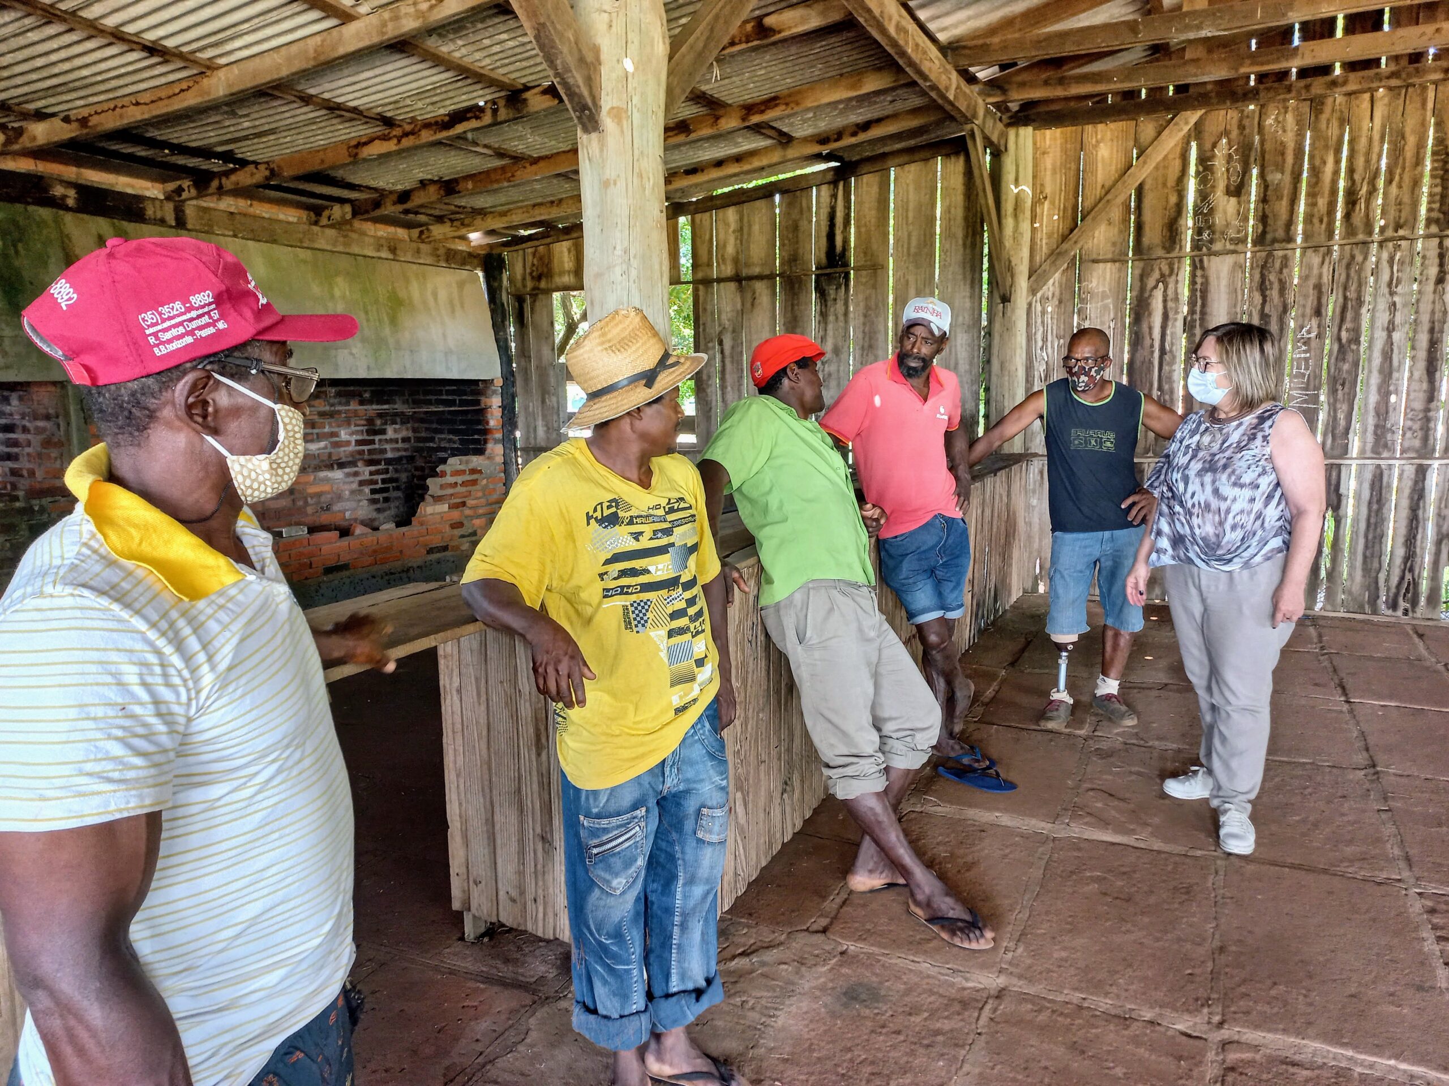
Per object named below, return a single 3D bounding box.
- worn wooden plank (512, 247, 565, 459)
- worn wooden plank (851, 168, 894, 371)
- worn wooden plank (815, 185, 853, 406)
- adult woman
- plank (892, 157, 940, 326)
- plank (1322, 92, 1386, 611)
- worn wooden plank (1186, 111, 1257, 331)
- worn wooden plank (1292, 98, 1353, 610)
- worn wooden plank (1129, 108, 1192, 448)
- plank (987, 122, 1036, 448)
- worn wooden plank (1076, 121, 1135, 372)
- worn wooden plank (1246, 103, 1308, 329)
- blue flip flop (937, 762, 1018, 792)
[{"bbox_3d":[-1.540,-1.145,8.700,0.404,2.550,0.035,3,10,25],"label":"worn wooden plank"},{"bbox_3d":[1.107,-1.209,7.887,0.288,3.025,0.028,3,9,25],"label":"worn wooden plank"},{"bbox_3d":[0.831,-1.207,8.021,0.305,2.988,0.028,4,9,25],"label":"worn wooden plank"},{"bbox_3d":[1.589,0.118,3.369,0.410,1.630,0.540,-7,11,-35],"label":"adult woman"},{"bbox_3d":[1.387,-1.219,7.749,0.314,3.081,0.028,4,9,25],"label":"plank"},{"bbox_3d":[3.906,-1.121,6.542,0.195,3.184,0.028,3,9,25],"label":"plank"},{"bbox_3d":[3.048,-1.118,6.530,0.348,3.020,0.035,3,10,25],"label":"worn wooden plank"},{"bbox_3d":[3.716,-1.138,6.632,0.220,3.197,0.028,3,9,25],"label":"worn wooden plank"},{"bbox_3d":[2.885,-1.185,7.028,0.346,3.191,0.028,4,9,25],"label":"worn wooden plank"},{"bbox_3d":[1.996,-1.227,7.313,0.240,3.209,0.220,3,9,25],"label":"plank"},{"bbox_3d":[2.444,-1.158,6.810,0.313,3.030,0.035,3,10,25],"label":"worn wooden plank"},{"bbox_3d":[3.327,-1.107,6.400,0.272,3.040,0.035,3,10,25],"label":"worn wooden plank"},{"bbox_3d":[0.933,0.855,3.865,0.290,0.045,0.110,6,11,37],"label":"blue flip flop"}]

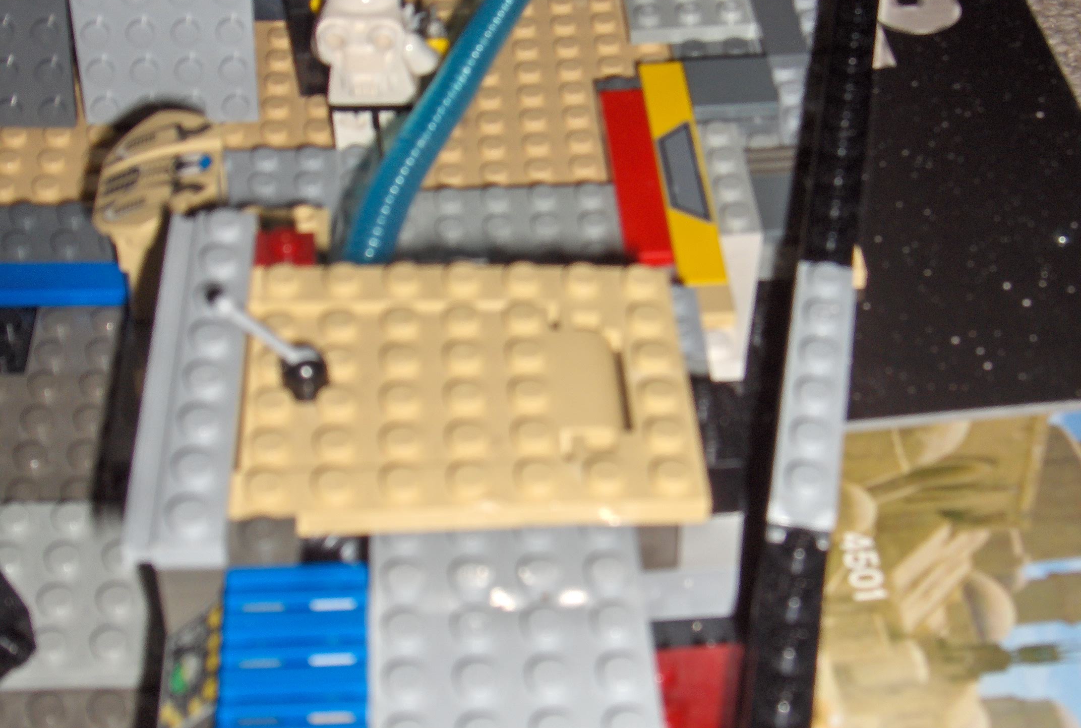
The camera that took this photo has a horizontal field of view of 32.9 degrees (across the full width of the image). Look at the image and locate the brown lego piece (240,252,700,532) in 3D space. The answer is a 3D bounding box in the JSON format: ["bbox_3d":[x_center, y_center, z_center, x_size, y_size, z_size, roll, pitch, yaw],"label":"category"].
[{"bbox_3d":[-0.011,0.003,0.231,0.060,0.005,0.048,-1,39,-3],"label":"brown lego piece"}]

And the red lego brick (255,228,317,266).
[{"bbox_3d":[-0.035,-0.014,0.254,0.008,0.007,0.008,-2,41,-3],"label":"red lego brick"}]

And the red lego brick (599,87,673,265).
[{"bbox_3d":[0.017,-0.033,0.322,0.008,0.003,0.048,-2,42,-3],"label":"red lego brick"}]

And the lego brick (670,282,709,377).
[{"bbox_3d":[0.020,-0.005,0.297,0.011,0.005,0.016,-3,43,-3],"label":"lego brick"}]

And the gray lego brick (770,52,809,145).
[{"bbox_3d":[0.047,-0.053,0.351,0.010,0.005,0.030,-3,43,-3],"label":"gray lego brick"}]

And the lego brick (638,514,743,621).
[{"bbox_3d":[0.017,0.023,0.234,0.016,0.018,0.009,-2,38,-4],"label":"lego brick"}]

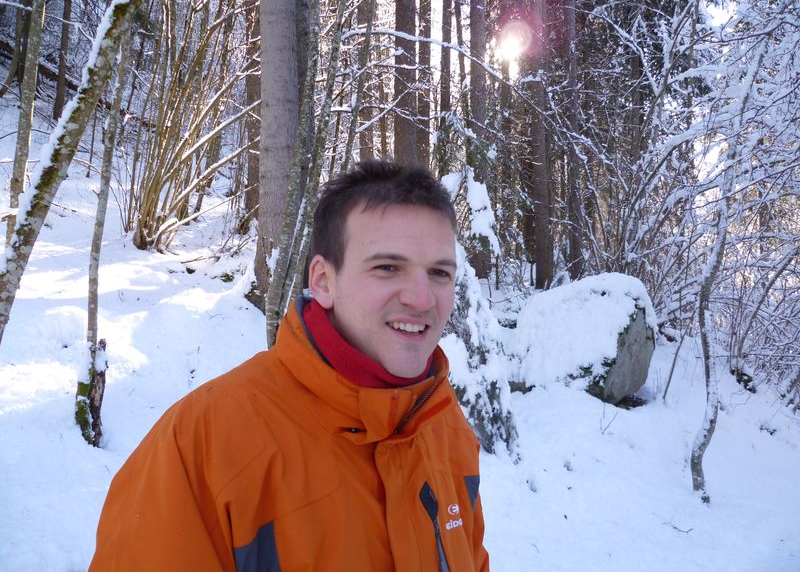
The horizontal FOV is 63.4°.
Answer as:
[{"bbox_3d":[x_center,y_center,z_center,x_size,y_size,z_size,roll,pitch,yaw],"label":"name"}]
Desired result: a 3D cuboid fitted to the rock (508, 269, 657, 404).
[{"bbox_3d":[2.140,0.605,7.600,1.600,1.500,1.300,-2,-3,27],"label":"rock"}]

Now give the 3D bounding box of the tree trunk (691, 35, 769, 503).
[{"bbox_3d":[2.600,-0.140,5.100,0.600,3.700,0.420,0,-3,0],"label":"tree trunk"}]

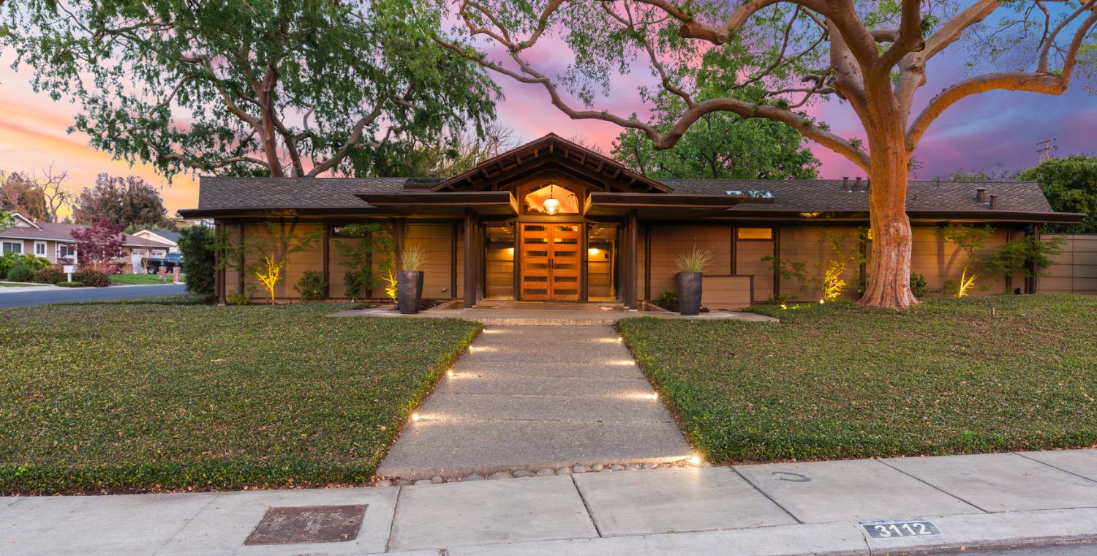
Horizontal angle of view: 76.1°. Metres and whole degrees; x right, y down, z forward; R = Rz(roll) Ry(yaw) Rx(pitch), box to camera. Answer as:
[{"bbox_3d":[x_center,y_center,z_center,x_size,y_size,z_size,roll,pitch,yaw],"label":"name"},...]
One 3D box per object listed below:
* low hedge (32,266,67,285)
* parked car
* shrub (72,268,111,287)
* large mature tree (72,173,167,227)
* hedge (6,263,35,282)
[{"bbox_3d":[-27.100,-0.160,38.000,1.400,1.070,1.500,0,1,-3],"label":"low hedge"},{"bbox_3d":[-31.600,-1.200,60.000,5.400,1.870,1.900,0,1,-3],"label":"parked car"},{"bbox_3d":[-24.800,-0.020,38.000,1.600,1.020,1.700,0,1,-3],"label":"shrub"},{"bbox_3d":[-55.000,-7.100,90.000,11.500,12.800,11.500,0,1,-30],"label":"large mature tree"},{"bbox_3d":[-28.900,-0.300,38.300,1.250,1.000,1.350,0,1,-3],"label":"hedge"}]

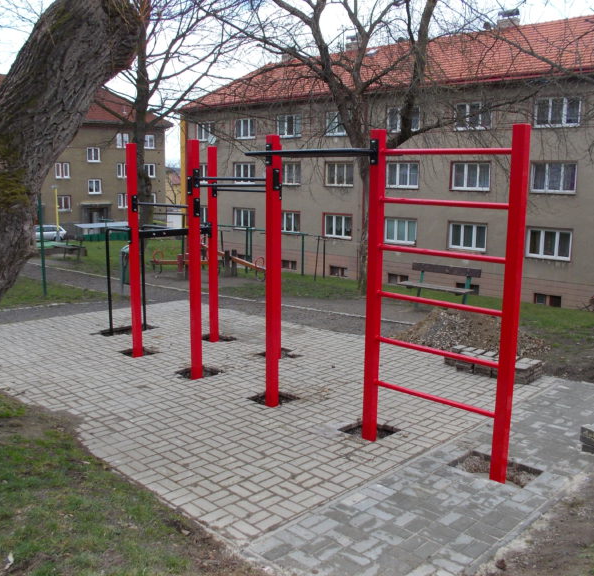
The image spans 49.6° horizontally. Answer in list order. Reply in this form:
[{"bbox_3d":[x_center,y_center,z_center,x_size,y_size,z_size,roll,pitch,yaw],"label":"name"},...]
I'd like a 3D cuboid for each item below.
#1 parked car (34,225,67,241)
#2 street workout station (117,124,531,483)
[{"bbox_3d":[-21.351,-4.335,52.823,4.200,1.480,1.750,-8,13,-41],"label":"parked car"},{"bbox_3d":[-0.158,-0.234,6.951,5.710,2.672,1.570,10,13,42],"label":"street workout station"}]

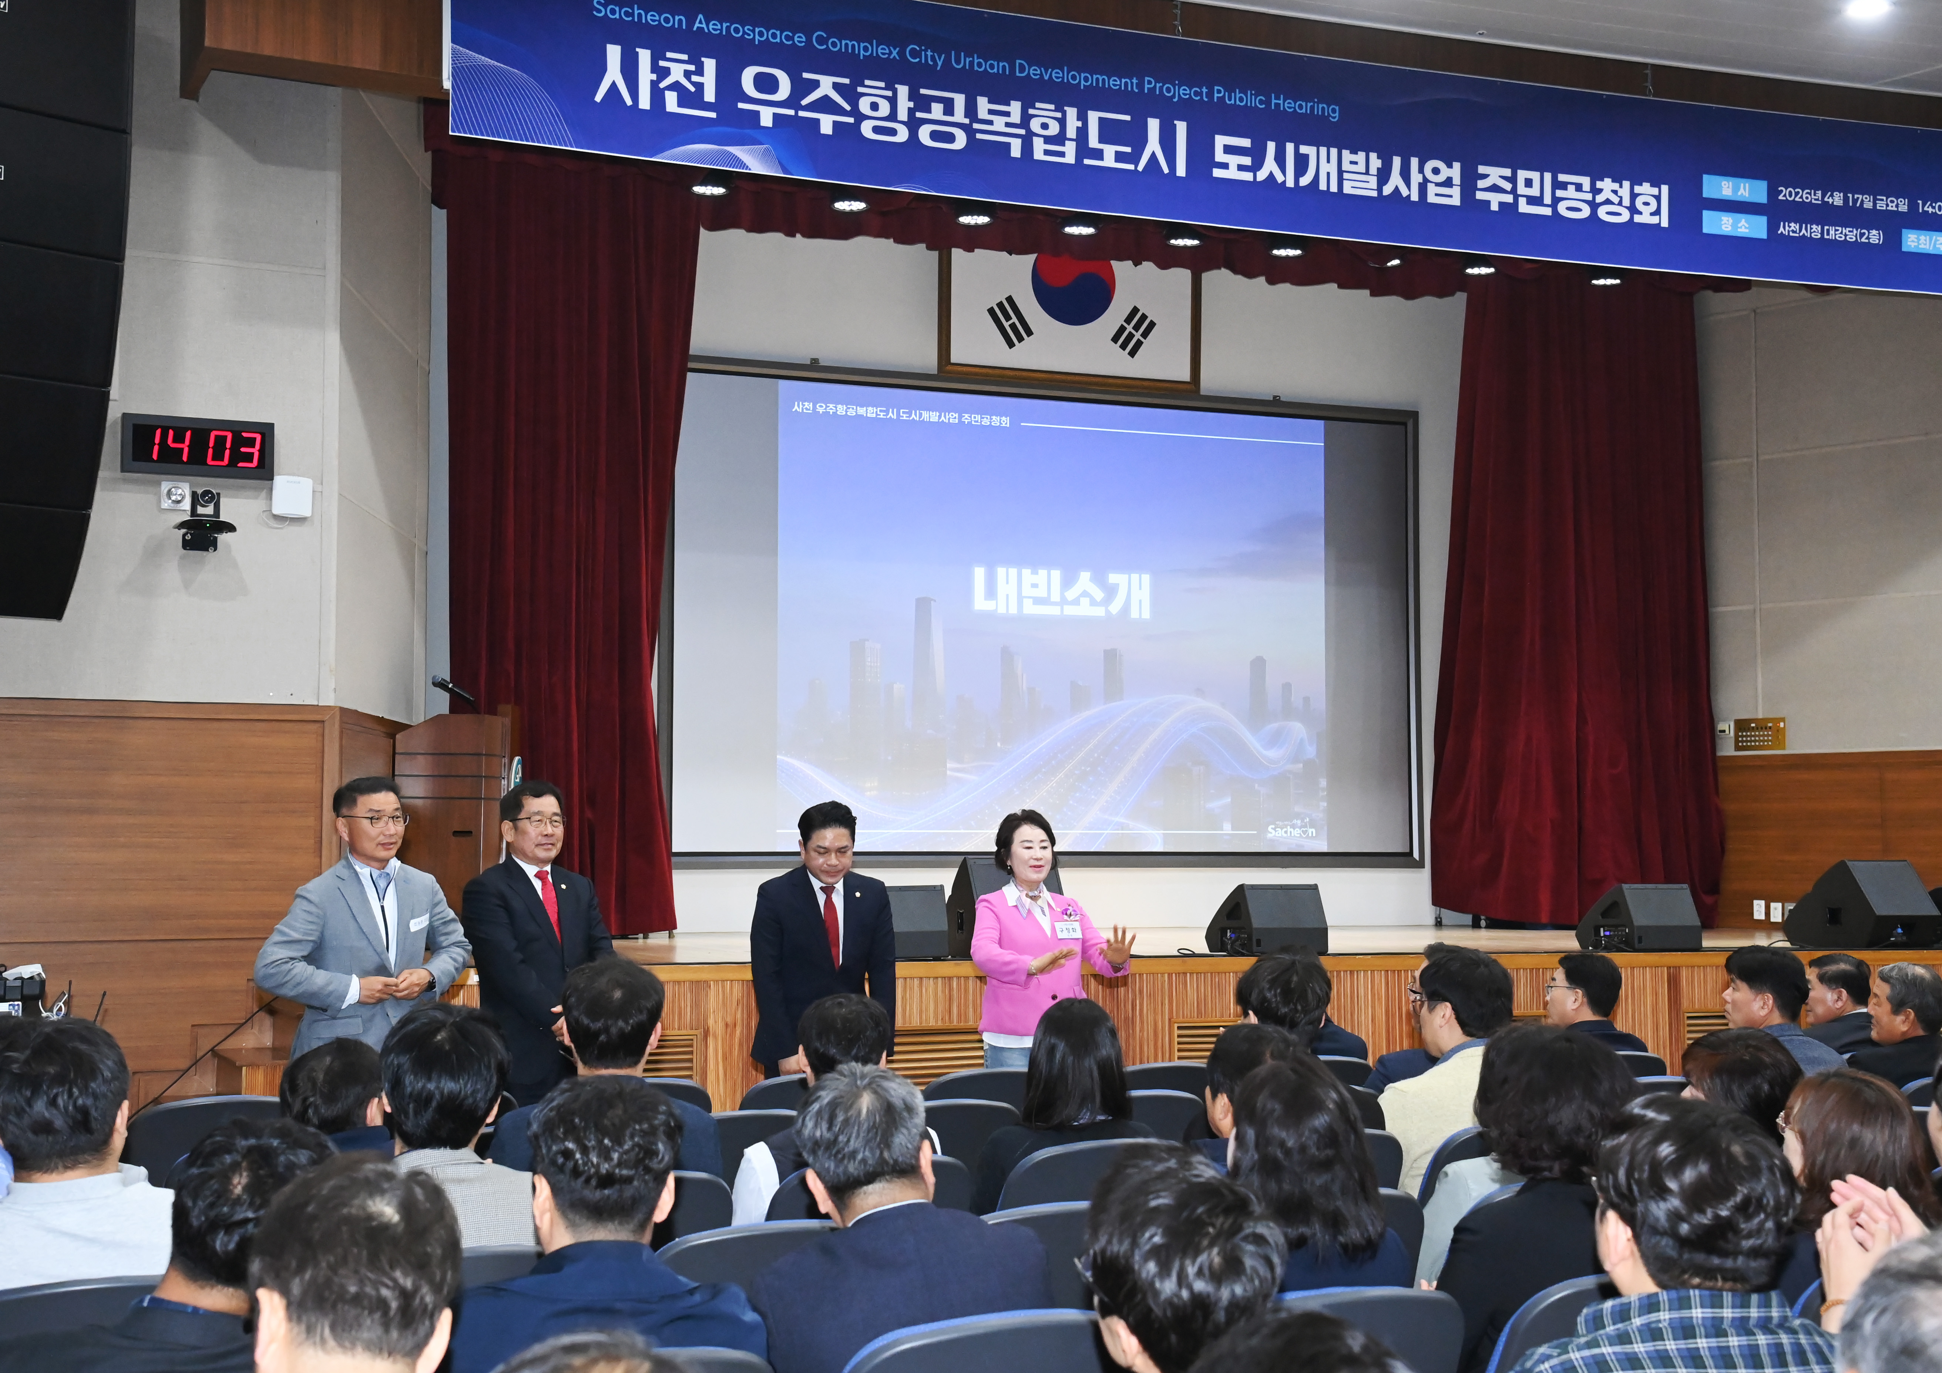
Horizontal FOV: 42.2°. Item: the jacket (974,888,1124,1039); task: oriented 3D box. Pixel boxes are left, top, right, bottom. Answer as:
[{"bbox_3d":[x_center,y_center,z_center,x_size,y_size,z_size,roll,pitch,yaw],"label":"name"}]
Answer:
[{"bbox_3d":[0.264,0.930,8.500,0.460,0.530,0.360,2,-5,-26],"label":"jacket"}]

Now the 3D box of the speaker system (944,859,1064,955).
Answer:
[{"bbox_3d":[0.161,0.950,10.882,0.420,0.430,0.520,2,-4,-22],"label":"speaker system"}]

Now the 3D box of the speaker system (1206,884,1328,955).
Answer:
[{"bbox_3d":[1.449,1.140,12.345,0.409,0.333,0.482,2,-4,-23],"label":"speaker system"}]

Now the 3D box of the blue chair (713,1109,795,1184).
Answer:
[{"bbox_3d":[-0.668,1.480,6.226,0.550,0.900,0.600,2,-4,-22],"label":"blue chair"}]

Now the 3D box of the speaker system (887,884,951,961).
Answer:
[{"bbox_3d":[-0.376,1.094,11.734,0.409,0.333,0.482,1,-4,-19],"label":"speaker system"}]

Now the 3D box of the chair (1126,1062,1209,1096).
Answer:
[{"bbox_3d":[0.491,1.586,7.722,0.550,0.900,0.600,2,-4,-22],"label":"chair"}]

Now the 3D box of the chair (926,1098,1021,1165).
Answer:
[{"bbox_3d":[-0.175,1.495,6.449,0.550,0.900,0.600,2,-4,-22],"label":"chair"}]

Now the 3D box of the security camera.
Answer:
[{"bbox_3d":[-3.075,-0.666,10.117,0.240,0.260,0.200,2,-4,-22],"label":"security camera"}]

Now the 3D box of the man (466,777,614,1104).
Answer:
[{"bbox_3d":[-1.370,1.178,7.950,0.500,1.750,0.330,3,-5,-40],"label":"man"}]

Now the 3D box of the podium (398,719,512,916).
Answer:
[{"bbox_3d":[-2.304,0.661,11.500,0.530,1.100,0.680,0,-4,0],"label":"podium"}]

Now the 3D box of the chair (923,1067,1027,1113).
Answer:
[{"bbox_3d":[-0.026,1.570,7.586,0.520,0.880,0.550,2,-4,-21],"label":"chair"}]

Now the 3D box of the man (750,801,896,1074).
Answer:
[{"bbox_3d":[-0.474,1.202,8.021,0.460,1.675,0.340,1,-4,-17],"label":"man"}]

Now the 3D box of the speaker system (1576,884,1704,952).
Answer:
[{"bbox_3d":[3.409,1.179,12.862,0.409,0.333,0.482,2,-4,-23],"label":"speaker system"}]

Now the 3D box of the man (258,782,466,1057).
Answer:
[{"bbox_3d":[-1.794,1.129,7.389,0.550,1.729,0.370,2,-5,-29],"label":"man"}]

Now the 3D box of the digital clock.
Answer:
[{"bbox_3d":[-3.474,-1.069,11.324,0.654,0.258,0.080,2,-4,-21],"label":"digital clock"}]

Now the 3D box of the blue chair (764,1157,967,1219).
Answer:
[{"bbox_3d":[-0.314,1.409,5.322,0.510,0.880,0.600,2,-4,-21],"label":"blue chair"}]

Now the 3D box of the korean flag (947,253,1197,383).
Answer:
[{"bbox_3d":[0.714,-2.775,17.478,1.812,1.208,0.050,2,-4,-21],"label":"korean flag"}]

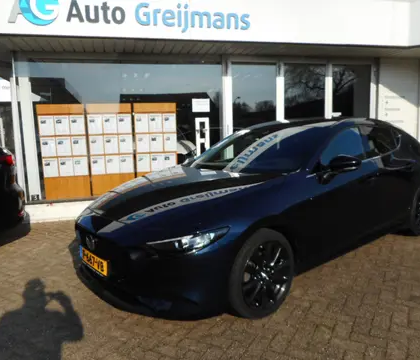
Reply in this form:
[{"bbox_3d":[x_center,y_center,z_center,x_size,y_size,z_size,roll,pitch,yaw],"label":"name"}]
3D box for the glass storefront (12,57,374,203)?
[{"bbox_3d":[0.122,-1.051,6.528,6.750,2.420,0.250,-4,8,-14],"label":"glass storefront"}]

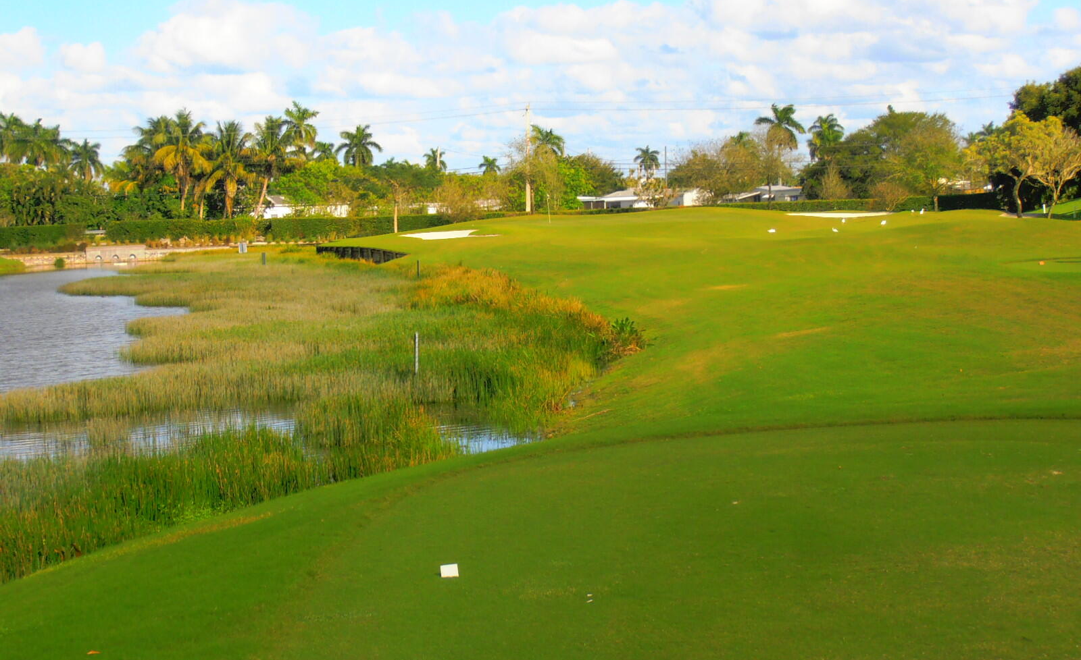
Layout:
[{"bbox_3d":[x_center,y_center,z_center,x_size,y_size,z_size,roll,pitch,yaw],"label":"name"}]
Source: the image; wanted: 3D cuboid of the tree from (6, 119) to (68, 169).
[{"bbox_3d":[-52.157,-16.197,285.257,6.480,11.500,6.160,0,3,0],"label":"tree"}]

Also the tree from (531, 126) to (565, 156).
[{"bbox_3d":[0.738,-18.291,320.000,4.300,11.110,4.300,0,3,0],"label":"tree"}]

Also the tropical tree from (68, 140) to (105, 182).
[{"bbox_3d":[-49.600,-15.857,300.000,4.000,10.050,4.000,0,3,0],"label":"tropical tree"}]

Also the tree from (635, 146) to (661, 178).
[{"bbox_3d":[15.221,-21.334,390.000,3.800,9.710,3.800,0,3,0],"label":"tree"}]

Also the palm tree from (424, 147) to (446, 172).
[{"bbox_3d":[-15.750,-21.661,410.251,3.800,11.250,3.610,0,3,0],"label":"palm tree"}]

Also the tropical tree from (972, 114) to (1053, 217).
[{"bbox_3d":[35.059,-12.352,205.176,6.050,7.870,5.750,0,3,0],"label":"tropical tree"}]

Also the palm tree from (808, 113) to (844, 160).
[{"bbox_3d":[28.565,-15.800,275.259,4.300,11.600,4.080,0,3,0],"label":"palm tree"}]

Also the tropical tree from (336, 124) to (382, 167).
[{"bbox_3d":[-19.446,-16.488,295.250,4.900,11.180,4.650,0,3,0],"label":"tropical tree"}]

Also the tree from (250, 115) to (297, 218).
[{"bbox_3d":[-23.076,-13.275,238.000,4.100,10.680,4.100,0,3,0],"label":"tree"}]

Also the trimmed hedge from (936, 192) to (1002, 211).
[{"bbox_3d":[34.312,-10.141,220.000,5.300,1.690,1.300,0,3,0],"label":"trimmed hedge"}]

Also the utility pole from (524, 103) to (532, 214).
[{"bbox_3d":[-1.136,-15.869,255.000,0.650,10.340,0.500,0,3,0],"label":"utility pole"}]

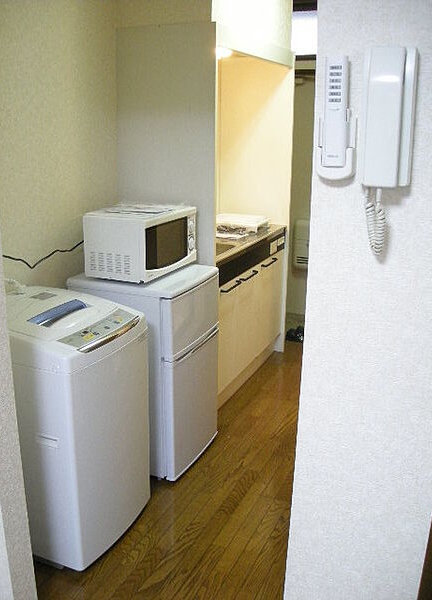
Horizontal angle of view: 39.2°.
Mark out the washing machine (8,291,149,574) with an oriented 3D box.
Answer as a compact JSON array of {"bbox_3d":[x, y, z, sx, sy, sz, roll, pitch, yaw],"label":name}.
[{"bbox_3d":[-0.573,0.444,2.247,0.540,0.865,0.495,8,18,22],"label":"washing machine"}]

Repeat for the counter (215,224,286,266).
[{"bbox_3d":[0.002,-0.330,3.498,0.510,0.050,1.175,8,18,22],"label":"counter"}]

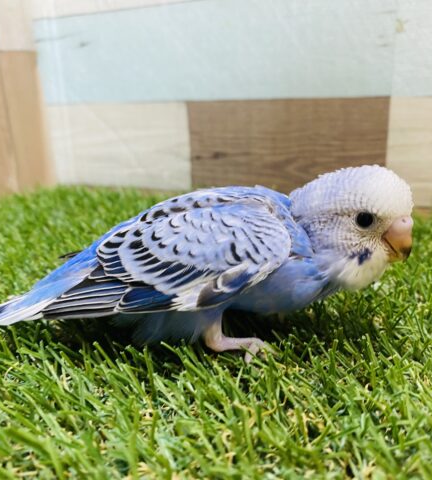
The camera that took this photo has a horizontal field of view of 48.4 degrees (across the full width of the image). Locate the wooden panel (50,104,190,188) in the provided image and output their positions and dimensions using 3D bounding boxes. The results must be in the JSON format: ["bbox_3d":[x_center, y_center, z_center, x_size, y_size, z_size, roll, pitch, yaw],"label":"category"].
[{"bbox_3d":[-0.076,-0.075,0.381,0.130,0.066,0.010,6,19,24],"label":"wooden panel"}]

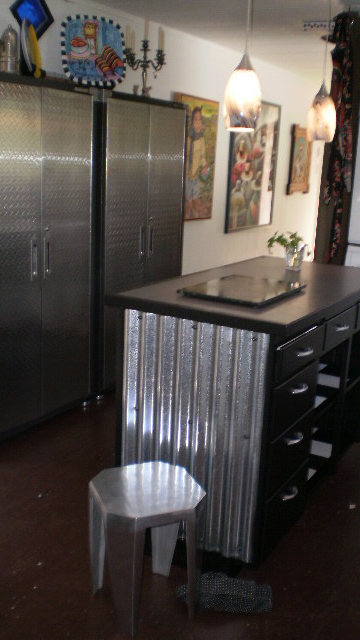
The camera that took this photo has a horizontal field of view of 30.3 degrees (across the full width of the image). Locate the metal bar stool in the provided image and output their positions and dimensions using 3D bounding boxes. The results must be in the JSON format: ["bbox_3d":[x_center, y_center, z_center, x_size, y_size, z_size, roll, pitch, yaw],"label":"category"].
[{"bbox_3d":[-0.113,0.738,2.187,0.345,0.411,0.330,-4,15,-24],"label":"metal bar stool"}]

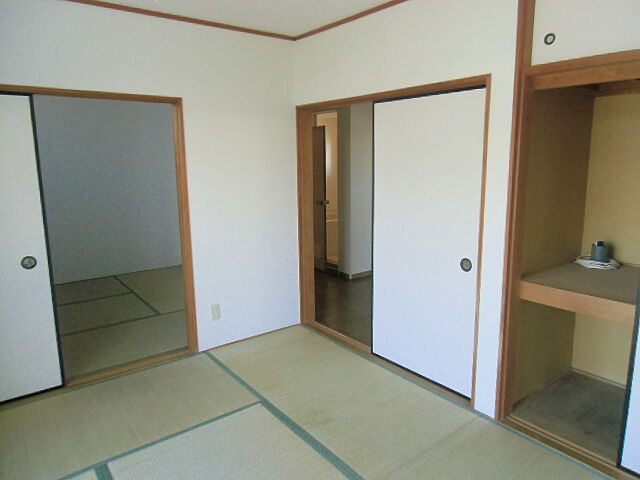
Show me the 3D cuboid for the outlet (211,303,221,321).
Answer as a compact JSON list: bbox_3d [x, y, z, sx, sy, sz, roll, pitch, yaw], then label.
[{"bbox_3d":[-0.785,0.549,3.362,0.071,0.120,0.013,-9,13,-37],"label":"outlet"}]

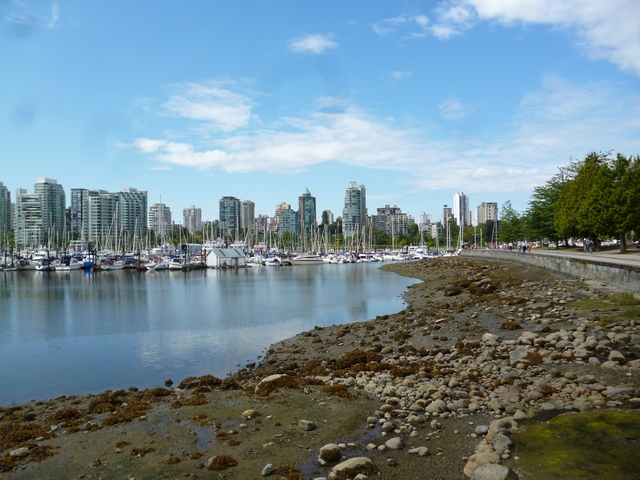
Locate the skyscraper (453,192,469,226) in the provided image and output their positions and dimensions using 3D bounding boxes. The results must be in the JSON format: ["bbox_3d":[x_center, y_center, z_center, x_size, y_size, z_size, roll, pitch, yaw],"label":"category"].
[{"bbox_3d":[196.790,-35.460,720.000,19.000,61.200,19.000,0,-1,20],"label":"skyscraper"}]

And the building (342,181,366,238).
[{"bbox_3d":[37.250,-29.750,555.000,23.000,67.000,23.000,0,-1,20],"label":"building"}]

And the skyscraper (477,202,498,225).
[{"bbox_3d":[213.540,-26.130,660.000,24.000,43.300,20.000,0,-1,20],"label":"skyscraper"}]

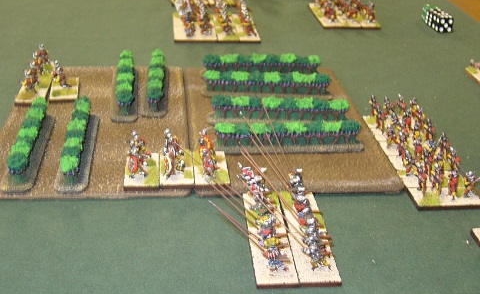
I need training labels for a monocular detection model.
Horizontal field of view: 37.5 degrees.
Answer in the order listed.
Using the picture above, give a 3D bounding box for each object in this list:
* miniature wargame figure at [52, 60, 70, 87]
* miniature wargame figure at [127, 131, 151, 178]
[{"bbox_3d":[-0.135,-0.056,0.534,0.011,0.018,0.013,-6,28,-14],"label":"miniature wargame figure"},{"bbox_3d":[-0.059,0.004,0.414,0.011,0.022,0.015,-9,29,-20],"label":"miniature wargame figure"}]

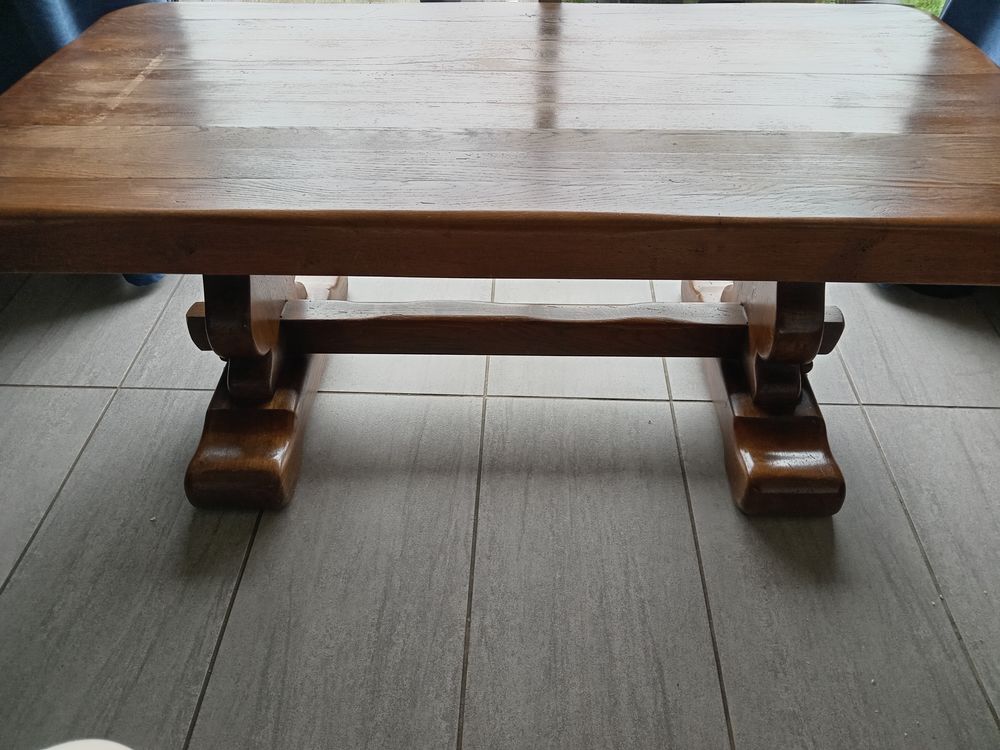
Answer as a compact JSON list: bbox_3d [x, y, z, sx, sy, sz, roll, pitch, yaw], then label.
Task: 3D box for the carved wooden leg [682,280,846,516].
[{"bbox_3d":[0.409,-0.137,1.046,0.145,0.430,0.534,1,45,1],"label":"carved wooden leg"}]

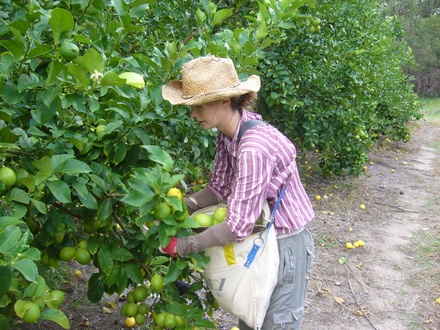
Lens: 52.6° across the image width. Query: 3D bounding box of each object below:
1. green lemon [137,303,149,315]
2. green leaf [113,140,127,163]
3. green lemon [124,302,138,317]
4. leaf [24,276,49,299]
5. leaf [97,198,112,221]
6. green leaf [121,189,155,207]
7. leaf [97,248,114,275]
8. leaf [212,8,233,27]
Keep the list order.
[{"bbox_3d":[-0.366,0.685,2.120,0.056,0.057,0.056,0,10,0],"label":"green lemon"},{"bbox_3d":[-0.387,-0.046,1.720,0.047,0.095,0.022,15,-17,-8],"label":"green leaf"},{"bbox_3d":[-0.351,0.572,1.760,0.054,0.056,0.054,0,9,0],"label":"green lemon"},{"bbox_3d":[-0.569,0.380,1.380,0.072,0.066,0.035,-4,11,-23],"label":"leaf"},{"bbox_3d":[-0.423,0.163,1.630,0.048,0.092,0.022,24,-24,-4],"label":"leaf"},{"bbox_3d":[-0.293,0.115,1.580,0.118,0.060,0.040,-2,10,-11],"label":"green leaf"},{"bbox_3d":[-0.415,0.353,1.620,0.052,0.098,0.022,-20,-22,-22],"label":"leaf"},{"bbox_3d":[0.009,-0.621,1.880,0.112,0.052,0.028,-43,1,1],"label":"leaf"}]

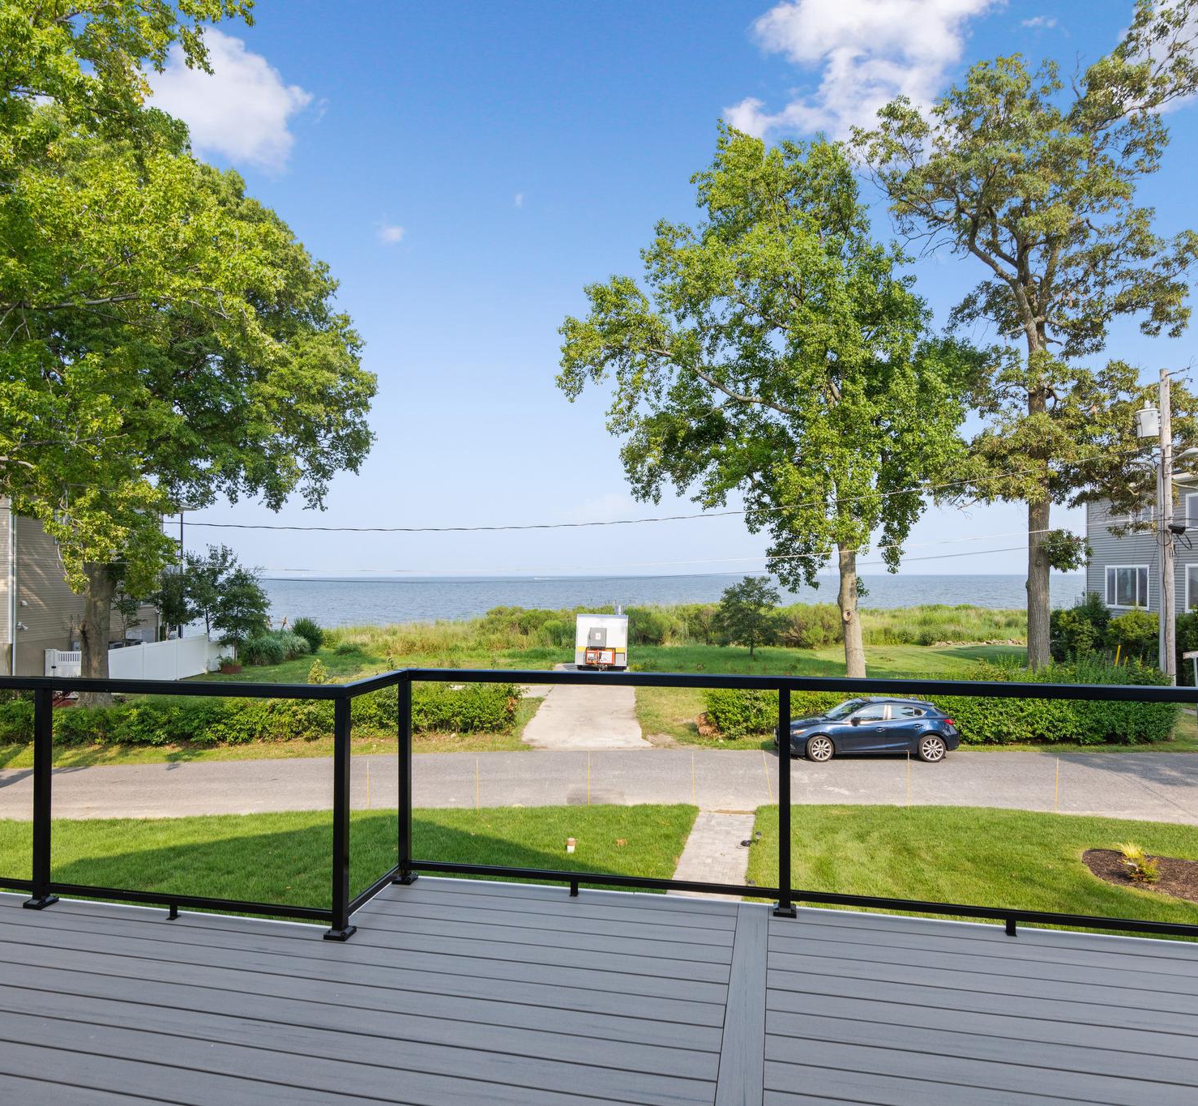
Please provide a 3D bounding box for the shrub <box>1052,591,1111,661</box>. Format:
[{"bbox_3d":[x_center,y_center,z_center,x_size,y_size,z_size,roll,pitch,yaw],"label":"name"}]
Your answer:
[{"bbox_3d":[24.066,3.801,36.858,2.910,3.710,2.700,0,-2,0],"label":"shrub"}]

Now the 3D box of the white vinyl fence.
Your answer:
[{"bbox_3d":[-19.453,4.684,32.230,2.400,1.850,9.600,0,-2,0],"label":"white vinyl fence"}]

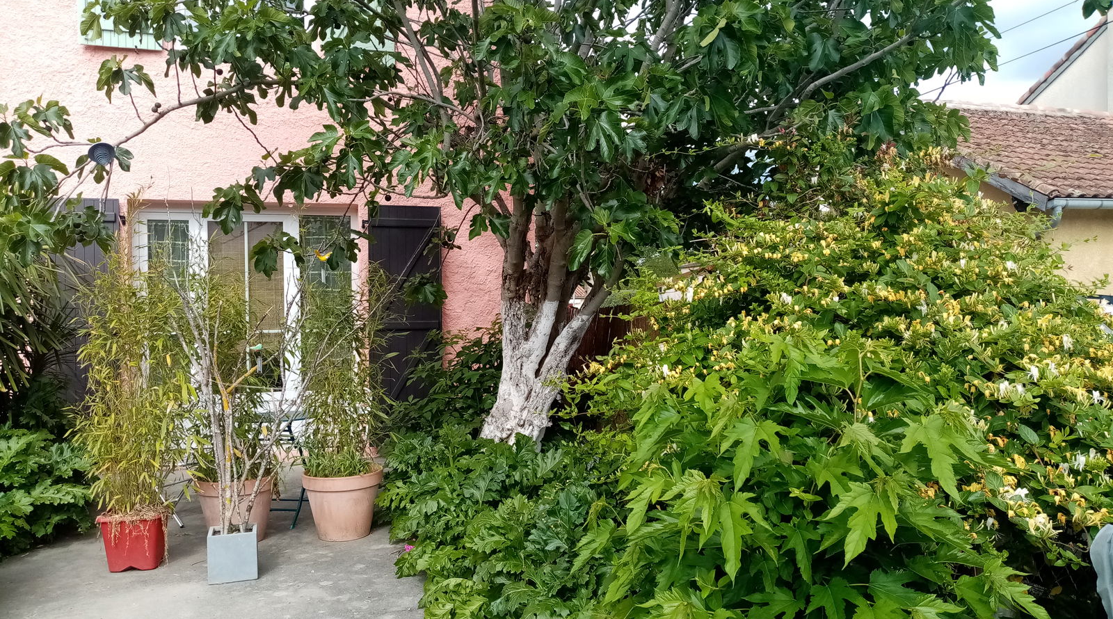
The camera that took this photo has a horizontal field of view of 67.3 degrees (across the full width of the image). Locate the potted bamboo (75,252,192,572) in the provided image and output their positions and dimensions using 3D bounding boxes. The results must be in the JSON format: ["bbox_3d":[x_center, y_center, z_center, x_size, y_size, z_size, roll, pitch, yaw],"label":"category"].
[{"bbox_3d":[-2.444,0.560,4.860,0.610,1.780,0.540,-1,2,-19],"label":"potted bamboo"}]

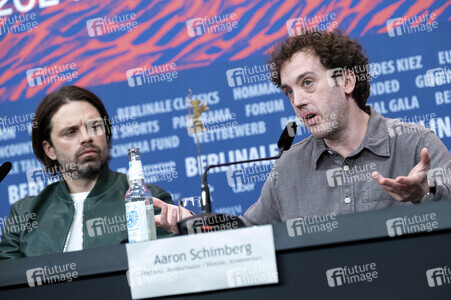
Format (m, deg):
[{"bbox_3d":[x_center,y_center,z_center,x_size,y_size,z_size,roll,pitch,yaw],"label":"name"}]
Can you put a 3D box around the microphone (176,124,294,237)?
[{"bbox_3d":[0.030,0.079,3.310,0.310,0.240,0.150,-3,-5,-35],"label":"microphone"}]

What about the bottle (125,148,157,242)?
[{"bbox_3d":[-0.190,0.111,3.200,0.061,0.230,0.061,-6,-4,0],"label":"bottle"}]

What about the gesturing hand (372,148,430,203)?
[{"bbox_3d":[0.418,0.063,3.450,0.150,0.125,0.100,-3,-5,-35],"label":"gesturing hand"}]

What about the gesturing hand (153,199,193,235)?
[{"bbox_3d":[-0.131,0.161,3.470,0.130,0.092,0.090,-3,-5,-37],"label":"gesturing hand"}]

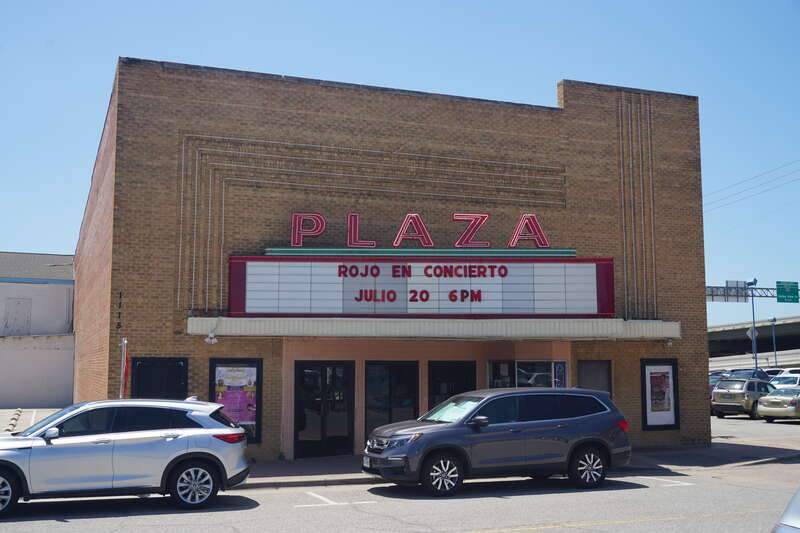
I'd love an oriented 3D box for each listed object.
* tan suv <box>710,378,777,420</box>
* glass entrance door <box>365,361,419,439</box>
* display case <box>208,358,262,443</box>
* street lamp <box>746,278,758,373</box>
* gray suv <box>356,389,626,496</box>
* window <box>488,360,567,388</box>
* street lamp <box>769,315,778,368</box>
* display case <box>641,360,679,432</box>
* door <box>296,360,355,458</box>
[{"bbox_3d":[16.350,6.120,40.400,4.720,1.740,1.870,6,-9,-43],"label":"tan suv"},{"bbox_3d":[-0.173,3.288,20.327,1.516,2.132,0.100,4,-7,-34],"label":"glass entrance door"},{"bbox_3d":[-3.489,2.860,18.422,1.138,1.798,0.120,2,-7,-20],"label":"display case"},{"bbox_3d":[24.977,4.989,60.817,0.750,8.258,0.400,0,-6,0],"label":"street lamp"},{"bbox_3d":[1.798,3.074,15.787,4.990,1.790,2.000,2,-7,-21],"label":"gray suv"},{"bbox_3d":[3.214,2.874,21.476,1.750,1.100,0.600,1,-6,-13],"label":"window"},{"bbox_3d":[42.218,9.455,97.549,0.900,7.536,0.450,0,-6,0],"label":"street lamp"},{"bbox_3d":[6.678,3.284,22.197,1.145,1.824,0.120,2,-7,-20],"label":"display case"},{"bbox_3d":[-1.661,3.180,19.329,1.545,2.132,0.100,4,-7,-34],"label":"door"}]

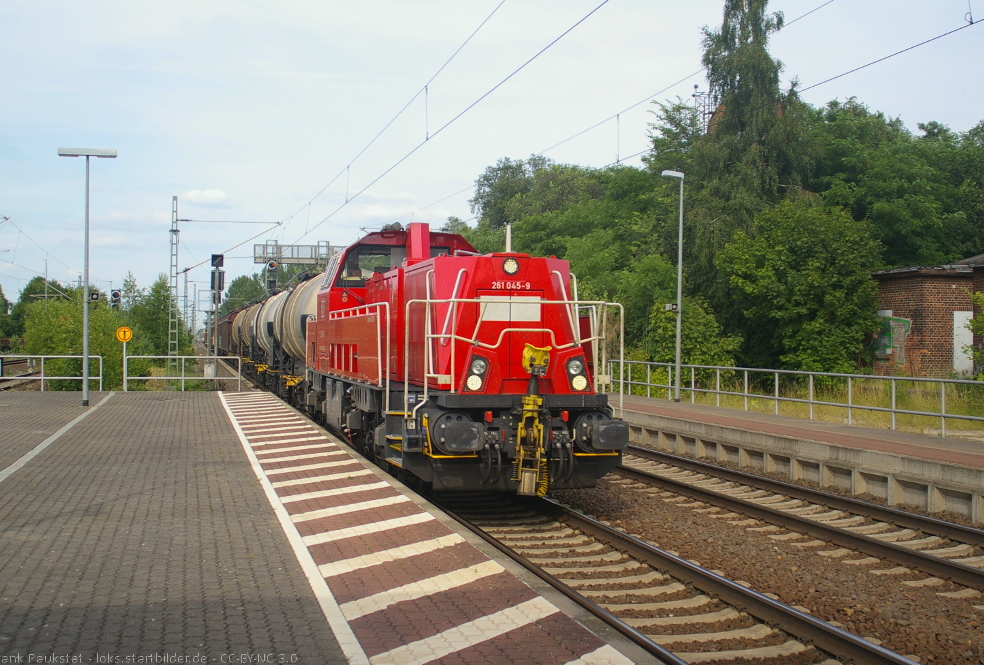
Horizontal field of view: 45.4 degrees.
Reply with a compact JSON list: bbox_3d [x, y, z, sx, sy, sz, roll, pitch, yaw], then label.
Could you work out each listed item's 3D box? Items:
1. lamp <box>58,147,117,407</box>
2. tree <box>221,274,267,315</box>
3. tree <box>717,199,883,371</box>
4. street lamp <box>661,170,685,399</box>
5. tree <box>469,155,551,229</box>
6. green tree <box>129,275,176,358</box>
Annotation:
[{"bbox_3d":[-9.660,-1.316,28.116,1.340,6.150,0.250,0,0,-14],"label":"lamp"},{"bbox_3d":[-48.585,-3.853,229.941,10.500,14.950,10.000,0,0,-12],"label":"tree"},{"bbox_3d":[9.774,-1.181,37.476,5.400,6.170,5.200,0,0,15],"label":"tree"},{"bbox_3d":[4.842,-1.231,31.400,0.650,6.140,0.250,0,0,-14],"label":"street lamp"},{"bbox_3d":[1.183,-4.834,77.945,7.000,13.920,7.000,0,0,1],"label":"tree"},{"bbox_3d":[-20.839,-0.552,71.976,3.300,5.990,3.300,0,0,-16],"label":"green tree"}]

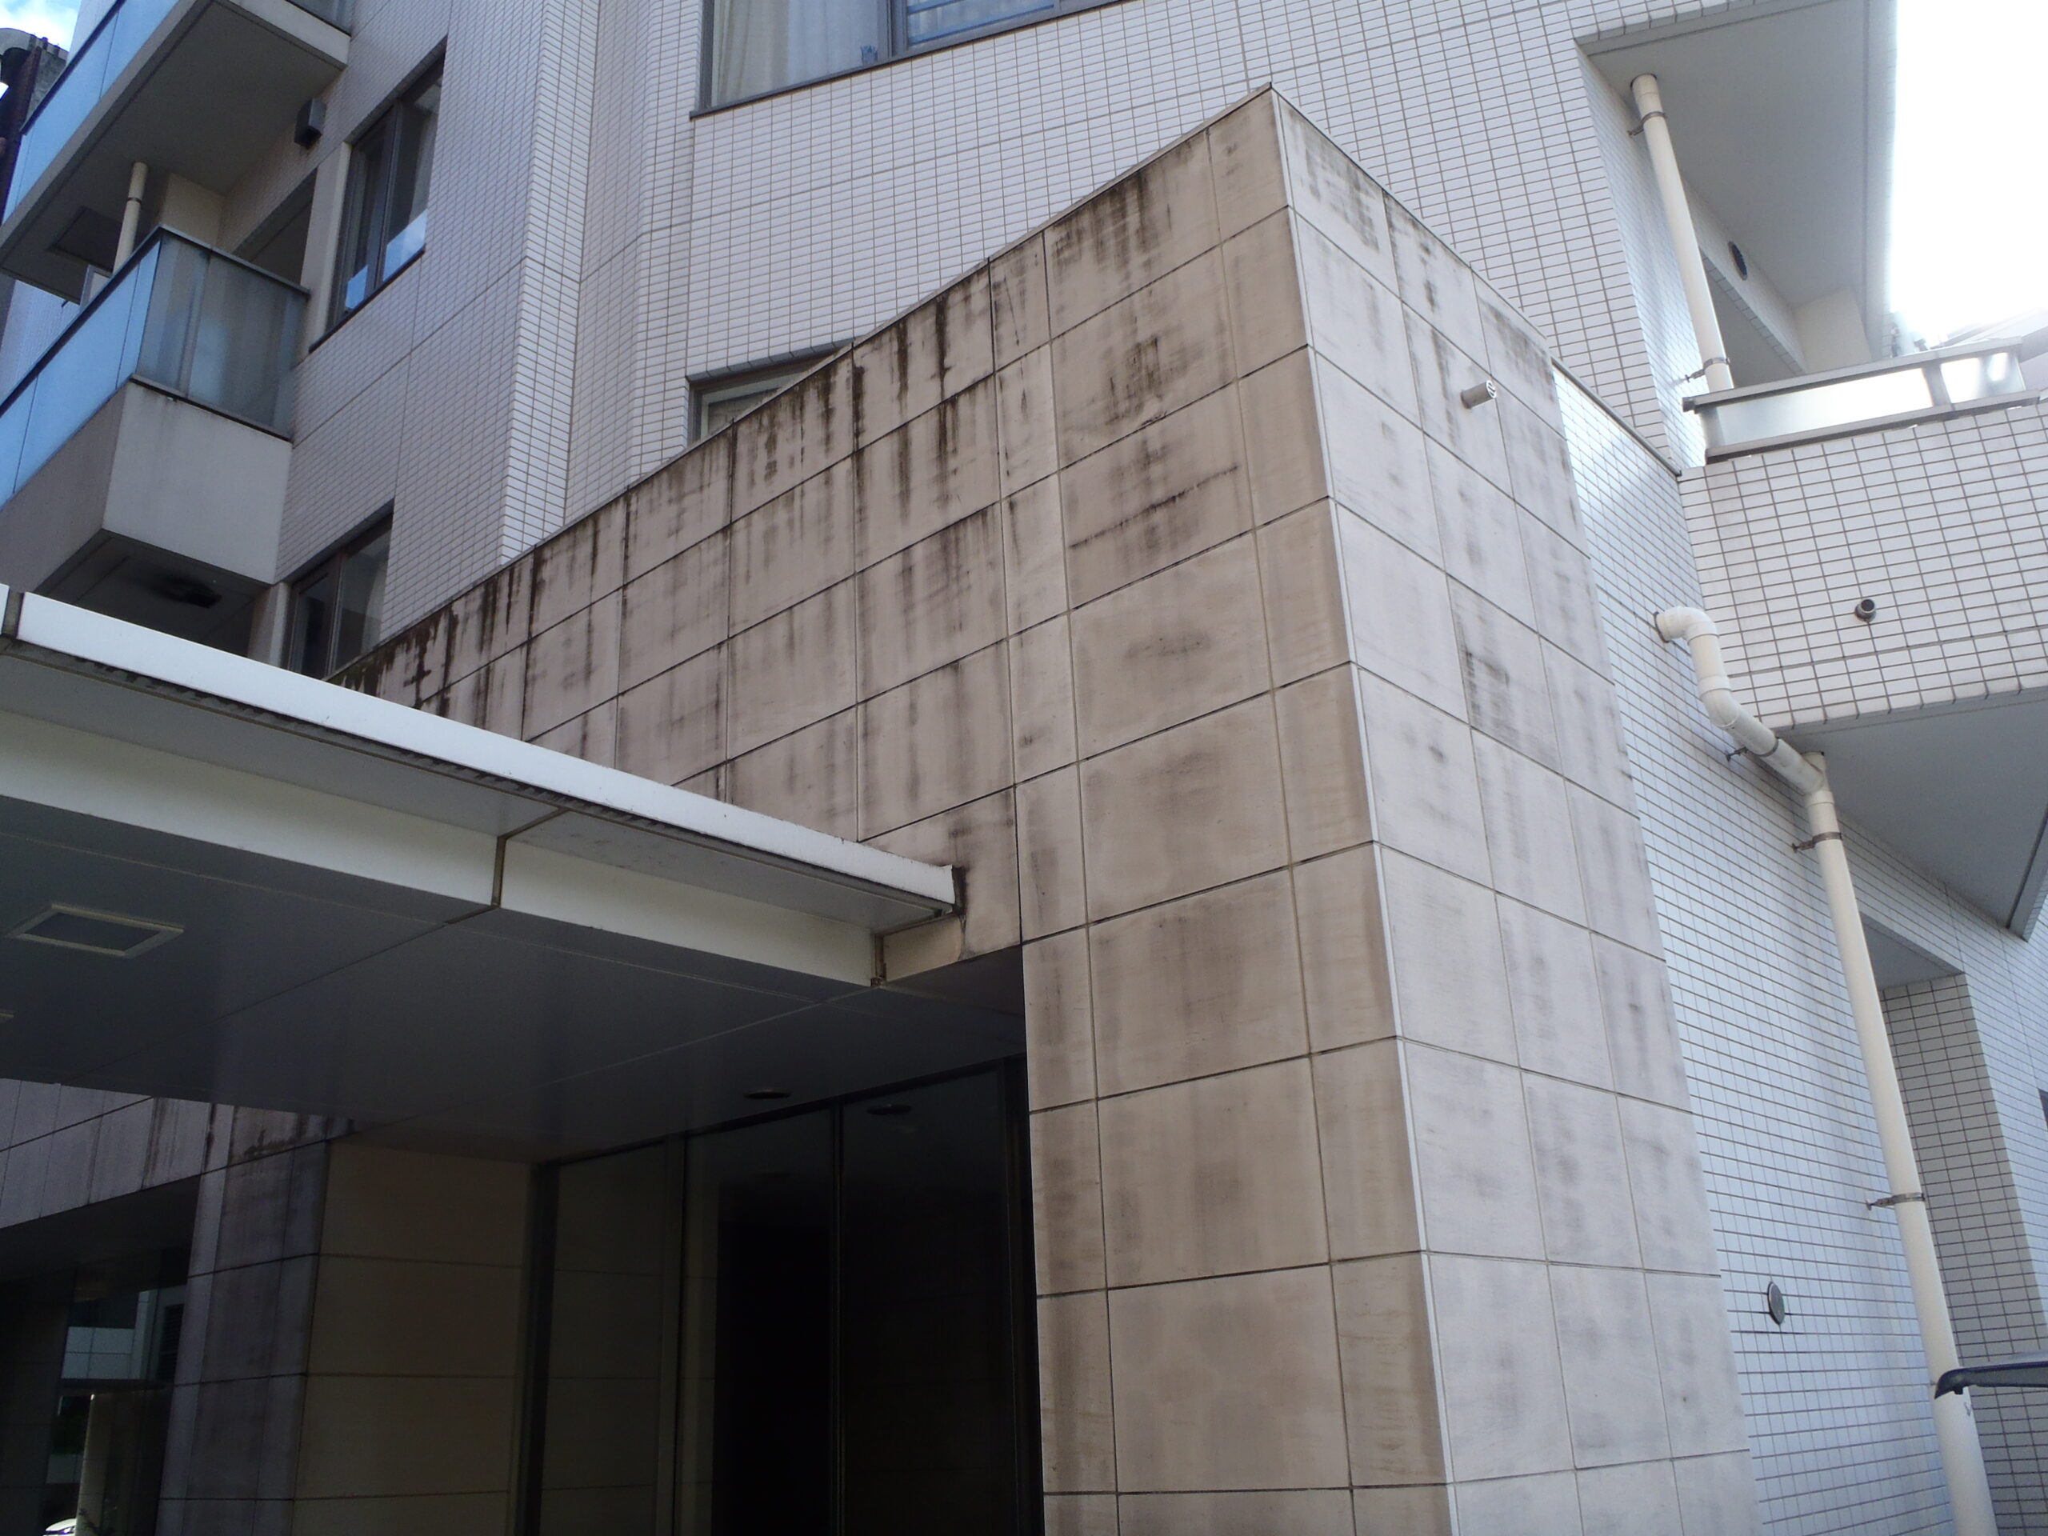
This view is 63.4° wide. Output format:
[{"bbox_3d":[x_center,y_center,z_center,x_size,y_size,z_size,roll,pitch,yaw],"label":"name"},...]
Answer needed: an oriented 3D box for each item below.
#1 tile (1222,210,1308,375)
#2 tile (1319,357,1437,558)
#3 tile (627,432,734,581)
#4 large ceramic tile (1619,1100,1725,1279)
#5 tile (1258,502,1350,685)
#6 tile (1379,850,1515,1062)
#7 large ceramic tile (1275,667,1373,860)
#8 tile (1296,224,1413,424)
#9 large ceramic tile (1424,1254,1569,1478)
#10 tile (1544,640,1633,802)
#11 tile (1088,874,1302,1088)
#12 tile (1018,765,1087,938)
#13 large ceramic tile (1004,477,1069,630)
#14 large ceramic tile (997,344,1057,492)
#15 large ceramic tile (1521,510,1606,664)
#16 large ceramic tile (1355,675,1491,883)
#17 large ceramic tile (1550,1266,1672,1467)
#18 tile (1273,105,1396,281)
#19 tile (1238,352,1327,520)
[{"bbox_3d":[0.586,-1.136,3.962,0.198,0.399,0.022,-20,-27,38],"label":"tile"},{"bbox_3d":[0.847,-0.719,3.945,0.022,0.399,0.499,-20,-27,38],"label":"tile"},{"bbox_3d":[-1.174,-0.891,5.666,0.582,0.372,0.020,-20,-27,38],"label":"tile"},{"bbox_3d":[1.576,1.029,4.045,0.022,0.399,0.473,-20,-27,38],"label":"large ceramic tile"},{"bbox_3d":[0.619,-0.382,3.667,0.198,0.399,0.022,-20,-27,38],"label":"tile"},{"bbox_3d":[0.897,0.411,3.502,0.022,0.399,0.499,-20,-27,38],"label":"tile"},{"bbox_3d":[0.638,-0.004,3.530,0.194,0.398,0.030,-20,-27,38],"label":"large ceramic tile"},{"bbox_3d":[0.841,-1.116,4.188,0.025,0.397,0.508,-20,-27,38],"label":"tile"},{"bbox_3d":[0.962,1.198,3.312,0.020,0.408,0.499,-20,-28,38],"label":"large ceramic tile"},{"bbox_3d":[1.573,-0.102,4.619,0.025,0.410,0.484,-20,-27,38],"label":"tile"},{"bbox_3d":[0.384,0.489,3.691,0.567,0.404,0.030,-20,-27,38],"label":"tile"},{"bbox_3d":[0.069,0.210,4.107,0.201,0.408,0.020,-20,-27,38],"label":"tile"},{"bbox_3d":[0.033,-0.564,4.411,0.201,0.408,0.020,-20,-27,38],"label":"large ceramic tile"},{"bbox_3d":[0.019,-0.924,4.436,0.198,0.398,0.030,-20,-27,38],"label":"large ceramic tile"},{"bbox_3d":[1.548,-0.493,4.775,0.020,0.408,0.488,-20,-28,38],"label":"large ceramic tile"},{"bbox_3d":[0.880,0.035,3.650,0.022,0.399,0.499,-20,-27,38],"label":"large ceramic tile"},{"bbox_3d":[1.282,1.310,3.643,0.025,0.403,0.496,-20,-27,38],"label":"large ceramic tile"},{"bbox_3d":[0.836,-1.494,4.367,0.020,0.372,0.499,-20,-28,38],"label":"tile"},{"bbox_3d":[0.603,-0.756,3.822,0.194,0.398,0.030,-20,-27,38],"label":"tile"}]

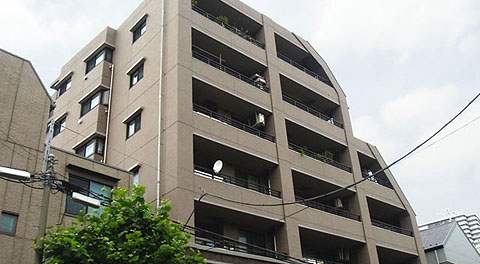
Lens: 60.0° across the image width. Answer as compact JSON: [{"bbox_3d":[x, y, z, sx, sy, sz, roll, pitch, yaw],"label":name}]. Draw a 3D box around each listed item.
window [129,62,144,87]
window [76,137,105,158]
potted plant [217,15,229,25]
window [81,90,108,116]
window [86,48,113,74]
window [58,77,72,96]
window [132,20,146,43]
[{"bbox_3d":[-5.330,-2.947,21.469,0.180,0.930,1.370,21,-37,-38],"label":"window"},{"bbox_3d":[-7.874,1.107,21.687,0.454,0.965,2.268,21,-37,-38],"label":"window"},{"bbox_3d":[-0.996,-6.007,22.290,0.500,0.500,0.450,21,-37,-38],"label":"potted plant"},{"bbox_3d":[-8.107,-1.503,23.133,0.454,0.965,2.219,21,-37,-38],"label":"window"},{"bbox_3d":[-8.317,-4.016,24.506,0.454,0.917,2.220,21,-37,-38],"label":"window"},{"bbox_3d":[-11.144,-2.901,26.631,0.169,0.752,1.786,21,-37,-38],"label":"window"},{"bbox_3d":[-5.524,-5.573,22.875,0.180,0.900,1.400,21,-37,-38],"label":"window"}]

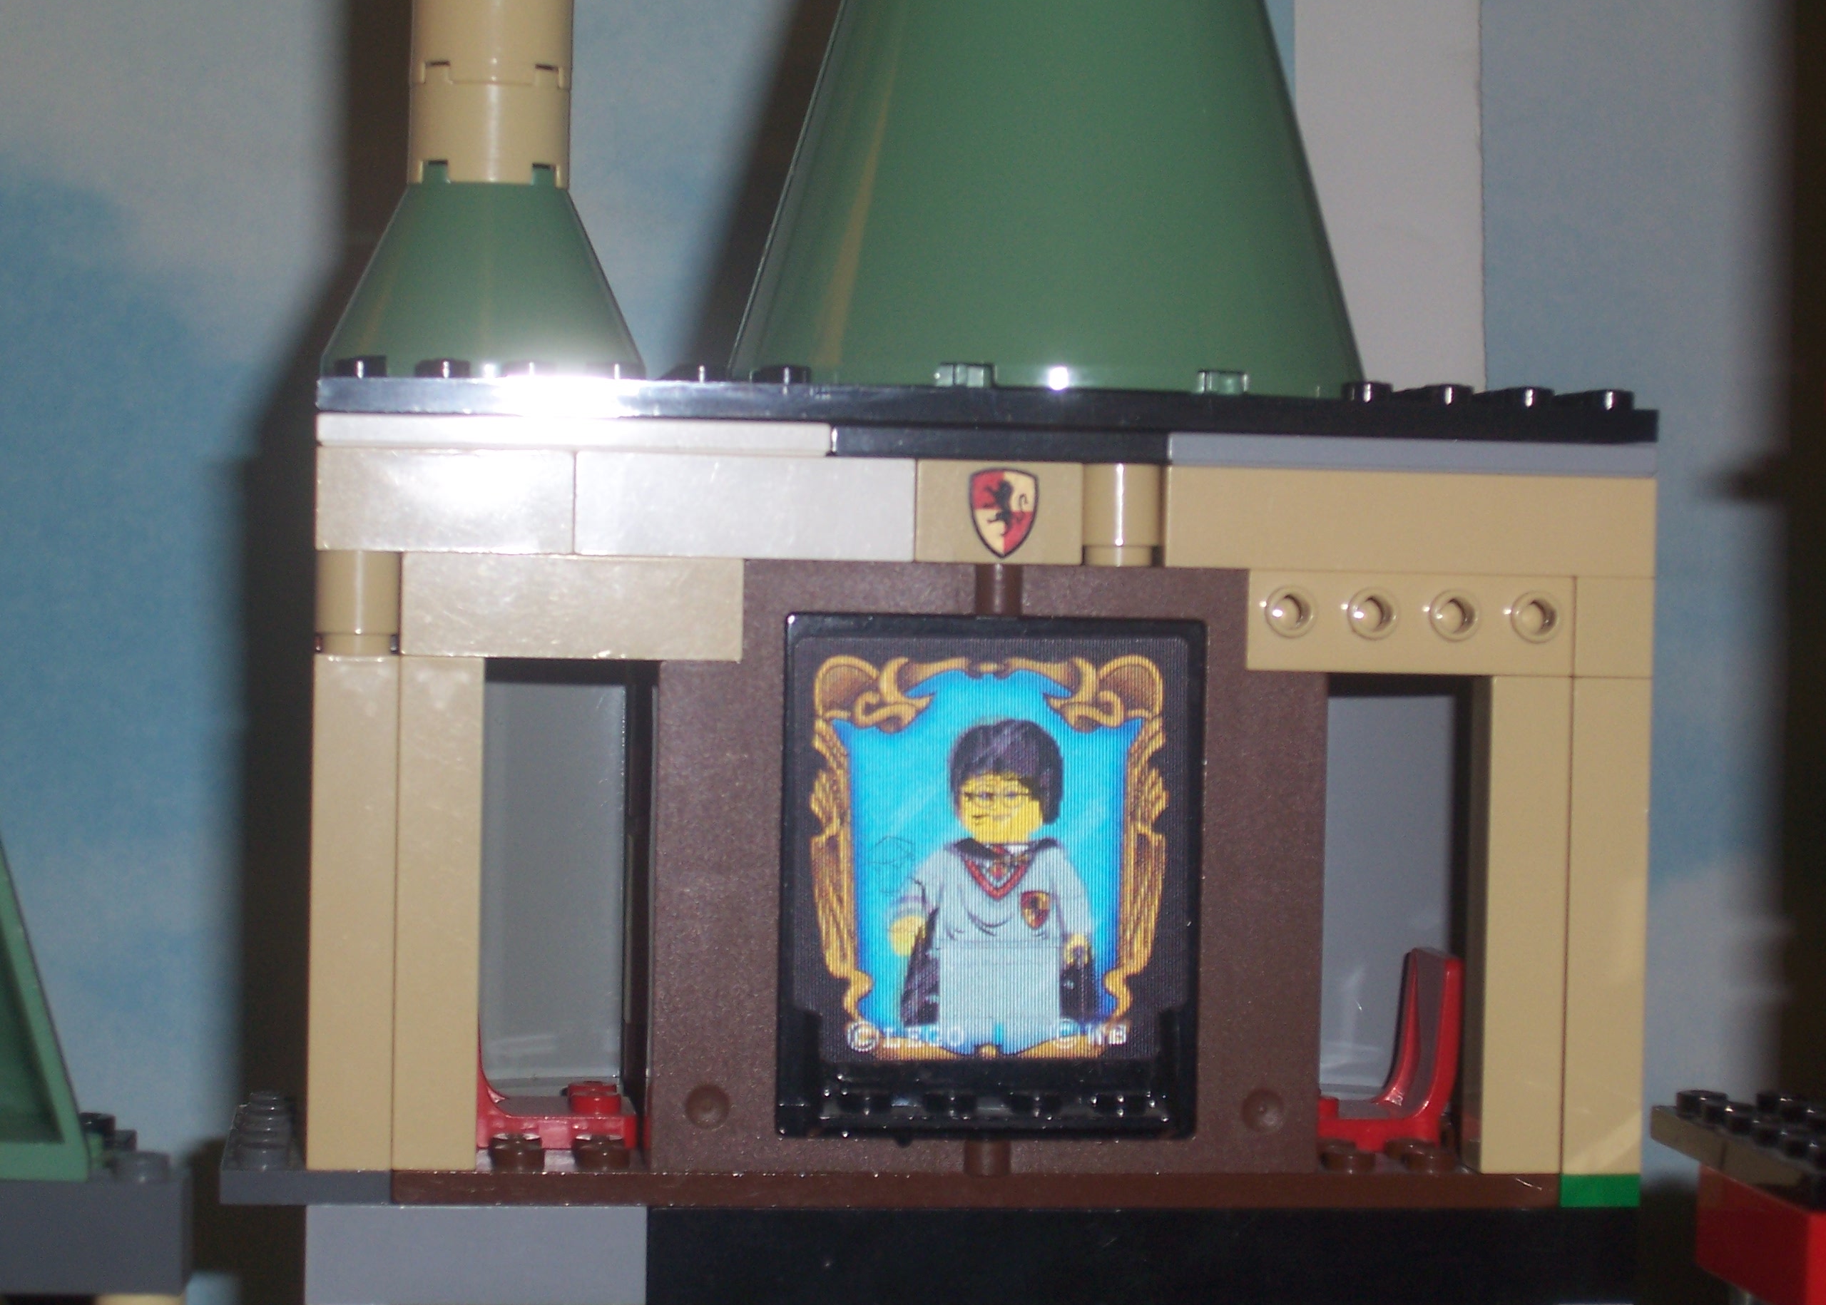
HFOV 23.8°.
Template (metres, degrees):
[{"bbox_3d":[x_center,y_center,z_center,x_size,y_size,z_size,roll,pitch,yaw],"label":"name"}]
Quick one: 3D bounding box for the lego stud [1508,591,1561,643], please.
[{"bbox_3d":[0.060,-0.003,0.415,0.005,0.005,0.002,1,1,-7],"label":"lego stud"}]

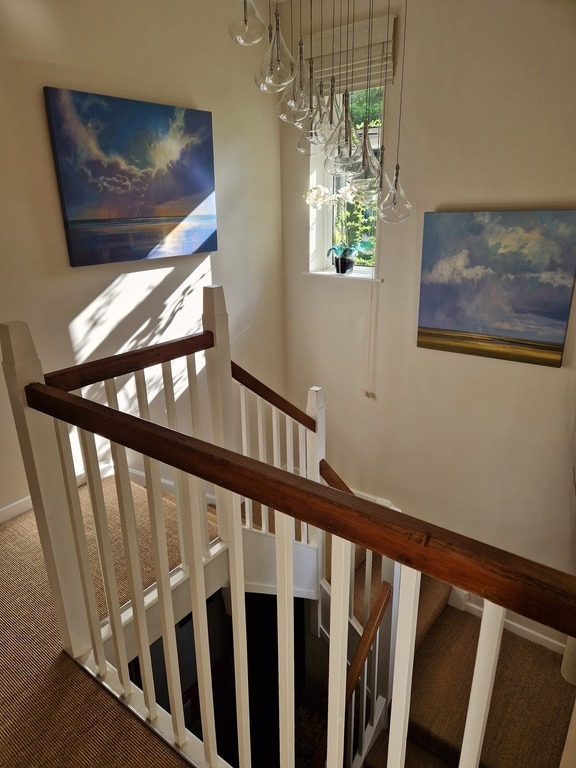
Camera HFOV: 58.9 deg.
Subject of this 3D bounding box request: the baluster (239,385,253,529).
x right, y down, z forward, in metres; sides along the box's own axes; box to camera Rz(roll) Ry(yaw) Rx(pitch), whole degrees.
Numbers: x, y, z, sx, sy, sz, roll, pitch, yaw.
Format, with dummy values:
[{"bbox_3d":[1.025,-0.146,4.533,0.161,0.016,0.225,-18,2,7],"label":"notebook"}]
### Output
[{"bbox_3d":[-0.177,0.328,2.194,0.025,0.675,0.025,13,24,35],"label":"baluster"}]

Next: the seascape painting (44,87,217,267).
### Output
[{"bbox_3d":[-0.702,-0.997,2.542,0.040,0.720,0.924,13,24,35],"label":"seascape painting"}]

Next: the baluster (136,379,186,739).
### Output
[{"bbox_3d":[-0.290,0.523,1.200,0.025,0.891,0.025,13,24,35],"label":"baluster"}]

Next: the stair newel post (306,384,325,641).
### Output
[{"bbox_3d":[0.148,0.753,2.786,0.066,1.548,0.067,13,24,35],"label":"stair newel post"}]

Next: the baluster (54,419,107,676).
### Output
[{"bbox_3d":[-0.566,0.479,1.405,0.025,0.846,0.025,13,24,35],"label":"baluster"}]

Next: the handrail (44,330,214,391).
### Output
[{"bbox_3d":[-0.487,-0.080,1.639,0.051,0.062,0.649,13,24,35],"label":"handrail"}]

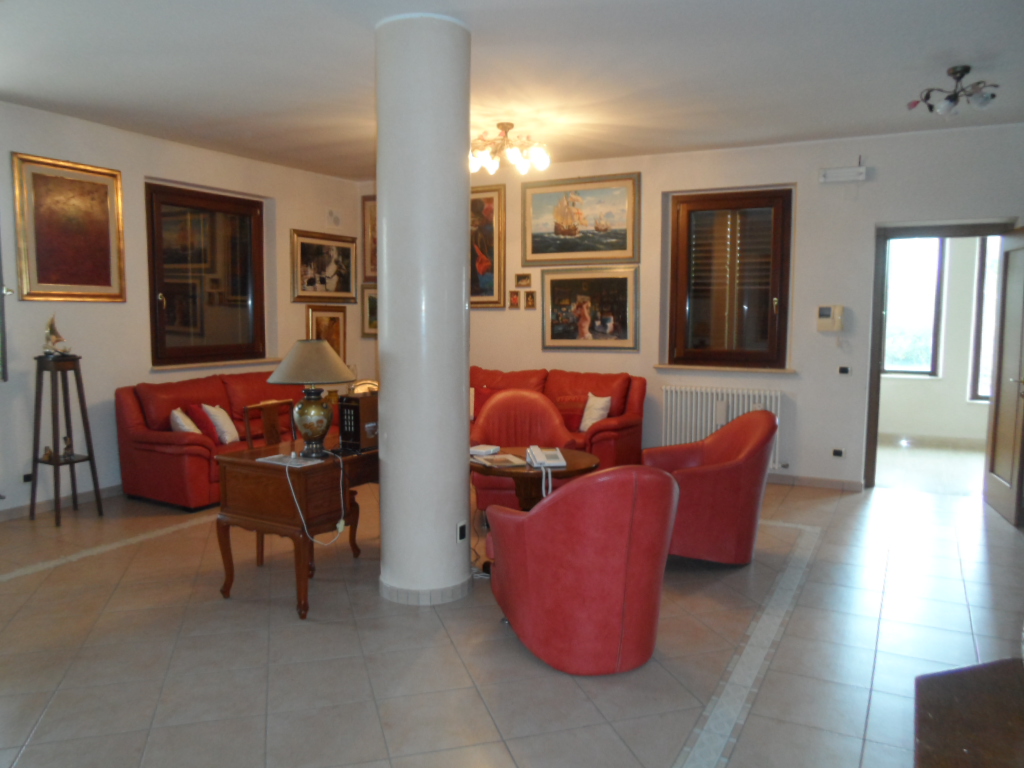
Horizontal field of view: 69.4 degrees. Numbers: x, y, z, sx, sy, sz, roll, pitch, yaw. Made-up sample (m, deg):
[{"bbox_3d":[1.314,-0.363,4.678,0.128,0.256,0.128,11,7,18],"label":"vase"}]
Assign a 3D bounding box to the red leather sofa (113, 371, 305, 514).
[{"bbox_3d":[-2.249,0.387,6.564,0.949,0.908,2.009,3,7,28],"label":"red leather sofa"}]

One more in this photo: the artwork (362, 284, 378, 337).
[{"bbox_3d":[-1.516,-0.828,8.396,0.510,0.612,0.041,3,7,28],"label":"artwork"}]

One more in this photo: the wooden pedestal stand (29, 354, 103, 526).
[{"bbox_3d":[-3.258,0.396,5.362,0.350,1.180,0.350,3,7,28],"label":"wooden pedestal stand"}]

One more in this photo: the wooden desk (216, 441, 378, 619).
[{"bbox_3d":[-0.955,0.707,4.216,0.592,0.770,1.295,3,7,28],"label":"wooden desk"}]

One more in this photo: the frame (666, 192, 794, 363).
[{"bbox_3d":[1.982,-0.940,6.769,1.060,1.570,0.090,3,7,28],"label":"frame"}]

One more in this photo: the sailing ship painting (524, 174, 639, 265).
[{"bbox_3d":[0.634,-1.573,7.152,1.224,0.830,0.051,3,7,28],"label":"sailing ship painting"}]

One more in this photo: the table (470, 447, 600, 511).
[{"bbox_3d":[0.135,0.761,4.503,0.806,0.612,0.806,0,6,0],"label":"table"}]

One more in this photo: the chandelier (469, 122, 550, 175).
[{"bbox_3d":[-0.047,-1.866,5.851,0.660,0.370,0.660,0,6,0],"label":"chandelier"}]

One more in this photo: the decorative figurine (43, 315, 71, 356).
[{"bbox_3d":[-3.255,-0.340,5.287,0.090,0.310,0.180,3,7,28],"label":"decorative figurine"}]

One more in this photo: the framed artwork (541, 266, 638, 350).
[{"bbox_3d":[0.737,-0.722,7.183,1.001,0.804,0.051,3,7,28],"label":"framed artwork"}]

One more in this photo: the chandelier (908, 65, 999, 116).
[{"bbox_3d":[2.579,-1.708,4.287,0.541,0.255,0.541,3,7,28],"label":"chandelier"}]

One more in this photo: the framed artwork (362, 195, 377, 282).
[{"bbox_3d":[-1.403,-1.663,8.395,0.750,0.980,0.050,3,7,28],"label":"framed artwork"}]

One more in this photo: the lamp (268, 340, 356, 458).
[{"bbox_3d":[-1.055,0.075,3.913,0.460,0.610,0.460,0,6,0],"label":"lamp"}]

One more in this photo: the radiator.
[{"bbox_3d":[1.856,0.377,6.629,1.035,0.663,0.102,3,7,28],"label":"radiator"}]

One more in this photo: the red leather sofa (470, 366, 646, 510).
[{"bbox_3d":[0.144,0.353,7.119,2.120,0.940,1.000,3,7,28],"label":"red leather sofa"}]

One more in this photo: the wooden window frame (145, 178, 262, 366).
[{"bbox_3d":[-2.820,-0.986,6.921,0.092,1.561,1.346,3,7,28],"label":"wooden window frame"}]

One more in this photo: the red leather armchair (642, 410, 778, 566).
[{"bbox_3d":[1.273,0.624,4.743,0.790,0.890,0.740,1,6,12],"label":"red leather armchair"}]

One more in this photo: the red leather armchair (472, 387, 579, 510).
[{"bbox_3d":[0.055,0.532,5.601,0.740,0.890,0.770,0,6,1],"label":"red leather armchair"}]

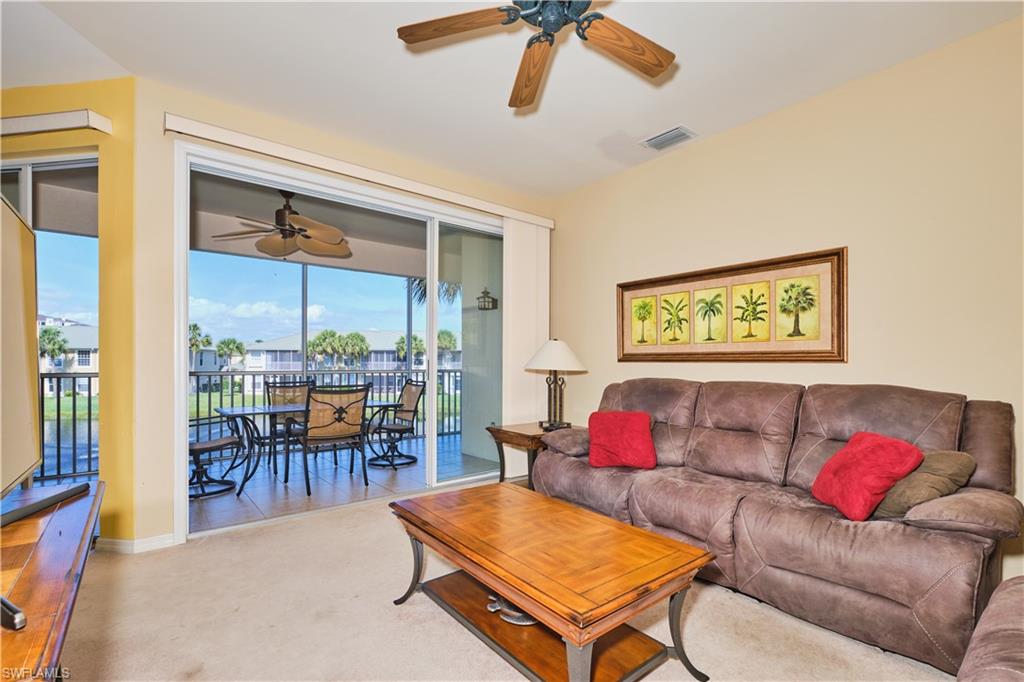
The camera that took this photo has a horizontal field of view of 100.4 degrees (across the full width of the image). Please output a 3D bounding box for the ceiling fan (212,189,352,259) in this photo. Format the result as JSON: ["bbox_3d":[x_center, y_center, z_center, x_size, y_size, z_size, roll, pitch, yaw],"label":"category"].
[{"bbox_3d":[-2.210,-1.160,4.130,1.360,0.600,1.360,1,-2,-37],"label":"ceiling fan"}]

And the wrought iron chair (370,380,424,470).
[{"bbox_3d":[-1.330,0.922,4.970,0.730,0.950,0.620,1,-2,-37],"label":"wrought iron chair"}]

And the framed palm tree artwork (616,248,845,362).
[{"bbox_3d":[1.500,-0.195,3.250,0.045,0.710,1.700,1,-2,-40],"label":"framed palm tree artwork"}]

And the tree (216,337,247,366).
[{"bbox_3d":[-33.700,3.200,51.000,3.600,6.900,3.600,1,-2,-37],"label":"tree"}]

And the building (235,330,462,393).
[{"bbox_3d":[-21.500,2.830,66.000,33.000,9.200,15.000,0,-2,-6],"label":"building"}]

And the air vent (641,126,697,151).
[{"bbox_3d":[1.227,-1.591,3.343,0.210,0.030,0.355,1,-2,-40],"label":"air vent"}]

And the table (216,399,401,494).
[{"bbox_3d":[-2.012,1.018,4.366,1.670,0.720,0.970,1,-2,-37],"label":"table"}]

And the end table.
[{"bbox_3d":[0.235,1.055,3.760,0.700,0.580,0.600,1,-2,-40],"label":"end table"}]

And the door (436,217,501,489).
[{"bbox_3d":[-0.376,0.112,4.140,0.900,2.460,0.060,1,-2,-37],"label":"door"}]

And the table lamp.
[{"bbox_3d":[0.370,0.370,3.690,0.520,0.780,0.520,0,-2,0],"label":"table lamp"}]

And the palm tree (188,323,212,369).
[{"bbox_3d":[-40.100,2.190,54.000,3.500,9.200,3.500,1,-2,-37],"label":"palm tree"}]

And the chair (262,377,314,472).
[{"bbox_3d":[-2.385,0.921,4.730,0.620,0.930,0.720,1,-2,-37],"label":"chair"}]

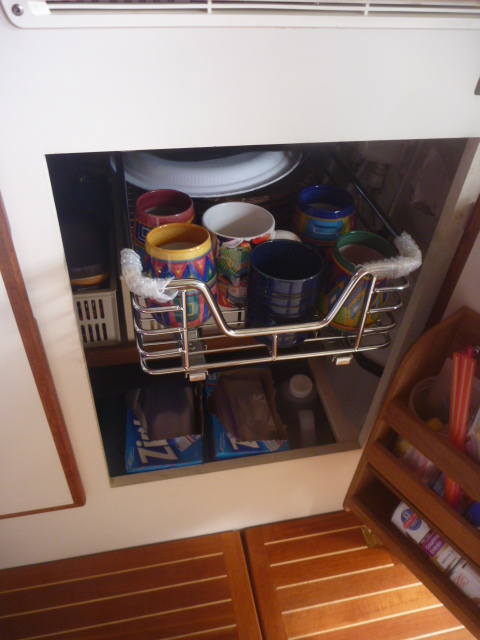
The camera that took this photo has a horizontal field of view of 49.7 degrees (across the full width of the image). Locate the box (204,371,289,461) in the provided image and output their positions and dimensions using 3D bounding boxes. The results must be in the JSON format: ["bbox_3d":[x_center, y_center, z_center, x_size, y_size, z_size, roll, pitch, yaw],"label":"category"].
[{"bbox_3d":[0.007,0.184,0.934,0.121,0.088,0.185,-3,42,-9],"label":"box"}]

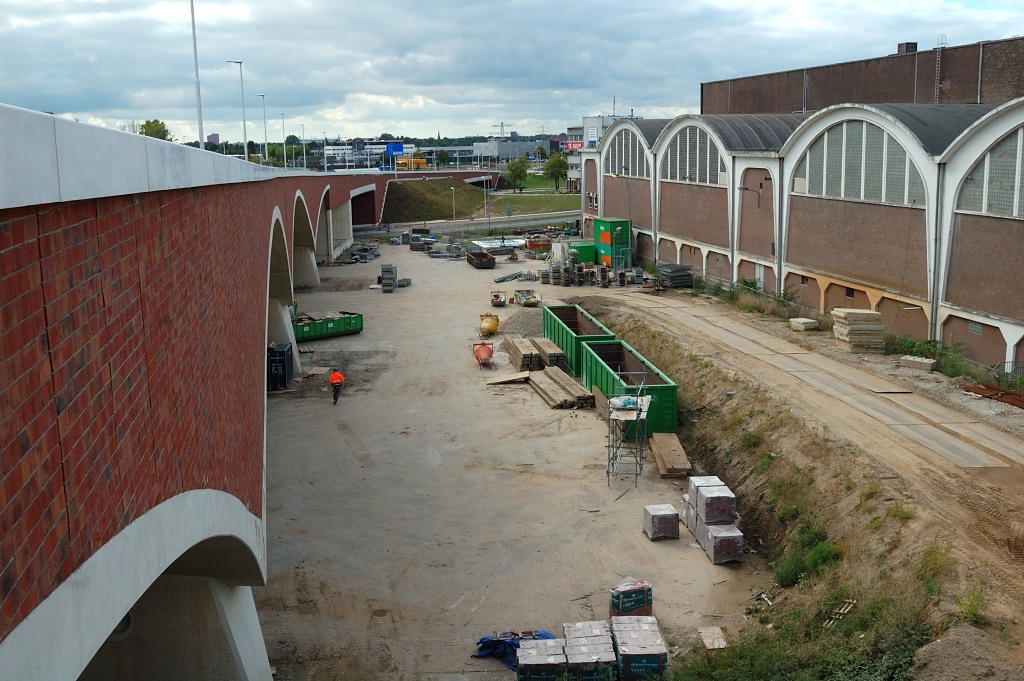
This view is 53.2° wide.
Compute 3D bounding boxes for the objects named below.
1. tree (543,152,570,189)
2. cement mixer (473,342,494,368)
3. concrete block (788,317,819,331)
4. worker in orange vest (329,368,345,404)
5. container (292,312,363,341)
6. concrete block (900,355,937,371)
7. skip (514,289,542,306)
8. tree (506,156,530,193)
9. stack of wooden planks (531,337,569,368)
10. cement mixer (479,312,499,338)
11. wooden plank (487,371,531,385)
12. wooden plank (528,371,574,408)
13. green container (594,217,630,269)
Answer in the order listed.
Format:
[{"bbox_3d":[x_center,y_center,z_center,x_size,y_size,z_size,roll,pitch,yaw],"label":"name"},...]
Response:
[{"bbox_3d":[10.818,-41.084,248.738,5.700,9.200,5.700,0,11,0],"label":"tree"},{"bbox_3d":[-1.798,0.977,63.764,1.300,1.350,2.000,-1,11,-4],"label":"cement mixer"},{"bbox_3d":[18.974,-1.050,66.529,1.200,0.480,1.250,-6,12,-25],"label":"concrete block"},{"bbox_3d":[-9.146,2.403,53.351,0.700,1.840,0.460,-2,11,-5],"label":"worker in orange vest"},{"bbox_3d":[-13.837,-0.998,73.054,5.900,1.350,2.400,-10,14,-40],"label":"container"},{"bbox_3d":[21.578,1.215,54.283,1.600,0.430,0.800,8,14,40],"label":"concrete block"},{"bbox_3d":[1.414,-3.558,87.944,1.750,1.000,2.700,-2,11,-12],"label":"skip"},{"bbox_3d":[1.620,-41.370,255.000,6.200,9.000,6.200,-1,11,0],"label":"tree"},{"bbox_3d":[2.256,0.775,64.113,1.000,0.850,5.000,-2,11,-9],"label":"stack of wooden planks"},{"bbox_3d":[-1.662,-1.051,74.168,1.300,1.350,2.000,1,11,8],"label":"cement mixer"},{"bbox_3d":[-0.205,2.117,56.998,2.380,0.060,1.252,-11,11,1],"label":"wooden plank"},{"bbox_3d":[2.105,2.741,57.181,1.200,0.420,6.900,-2,11,-11],"label":"wooden plank"},{"bbox_3d":[11.384,-10.942,115.393,2.440,5.180,5.600,-3,11,-13],"label":"green container"}]

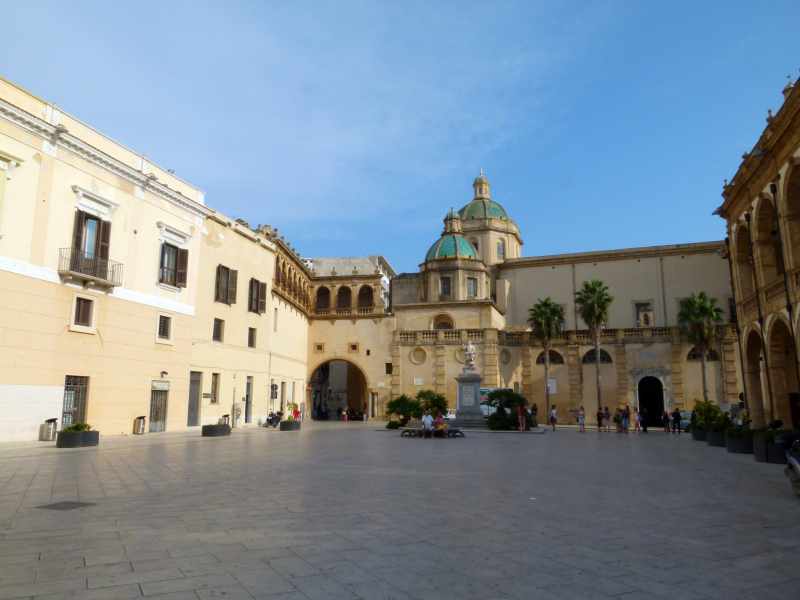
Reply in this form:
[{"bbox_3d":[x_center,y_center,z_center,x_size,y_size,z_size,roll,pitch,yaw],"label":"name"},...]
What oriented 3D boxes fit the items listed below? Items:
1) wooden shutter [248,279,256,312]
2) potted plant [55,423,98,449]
[{"bbox_3d":[-11.965,-0.325,46.589,0.600,2.550,0.070,-9,-14,40],"label":"wooden shutter"},{"bbox_3d":[-12.770,5.389,22.988,1.420,0.880,1.420,-3,-11,16],"label":"potted plant"}]

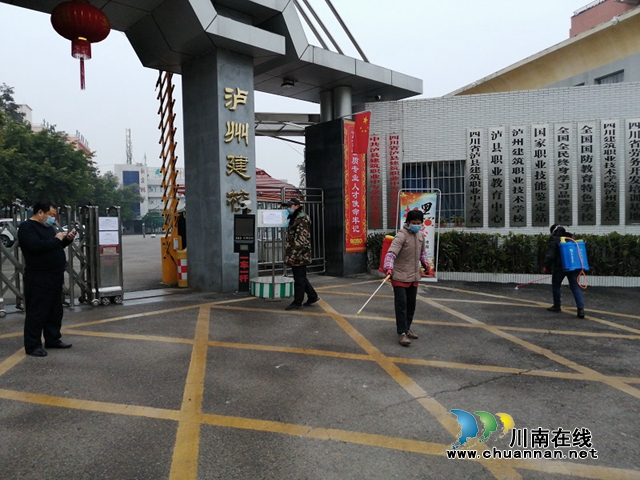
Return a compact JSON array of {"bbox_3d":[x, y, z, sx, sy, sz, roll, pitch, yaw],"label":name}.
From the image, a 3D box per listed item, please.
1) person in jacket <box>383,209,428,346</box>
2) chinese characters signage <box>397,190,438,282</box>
[{"bbox_3d":[1.020,0.435,5.970,0.540,1.590,0.400,-2,2,-24],"label":"person in jacket"},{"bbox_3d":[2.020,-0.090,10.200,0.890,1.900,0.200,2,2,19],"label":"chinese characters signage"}]

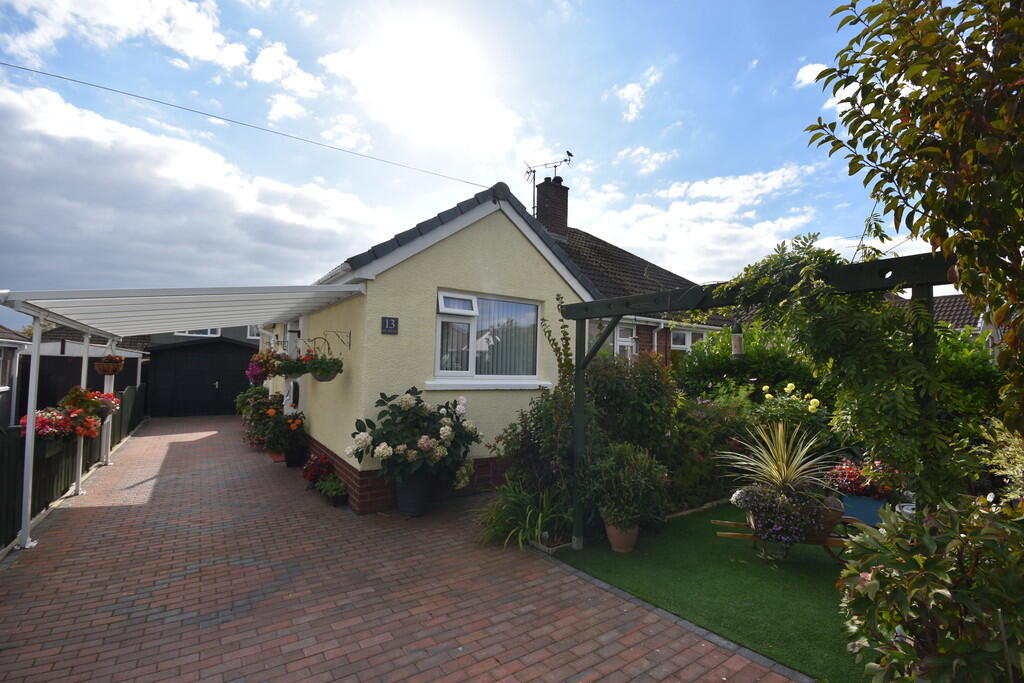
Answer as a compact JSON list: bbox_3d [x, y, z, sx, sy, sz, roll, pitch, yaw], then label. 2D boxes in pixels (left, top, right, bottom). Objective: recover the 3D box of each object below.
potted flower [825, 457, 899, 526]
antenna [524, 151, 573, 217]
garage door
[{"bbox_3d":[3.780,1.660,4.620,0.620,0.740,0.600,3,-4,-36],"label":"potted flower"},{"bbox_3d":[1.095,-4.725,12.800,1.300,2.000,0.700,0,-3,26],"label":"antenna"},{"bbox_3d":[-9.077,1.104,12.903,2.750,2.300,0.100,3,-4,-36],"label":"garage door"}]

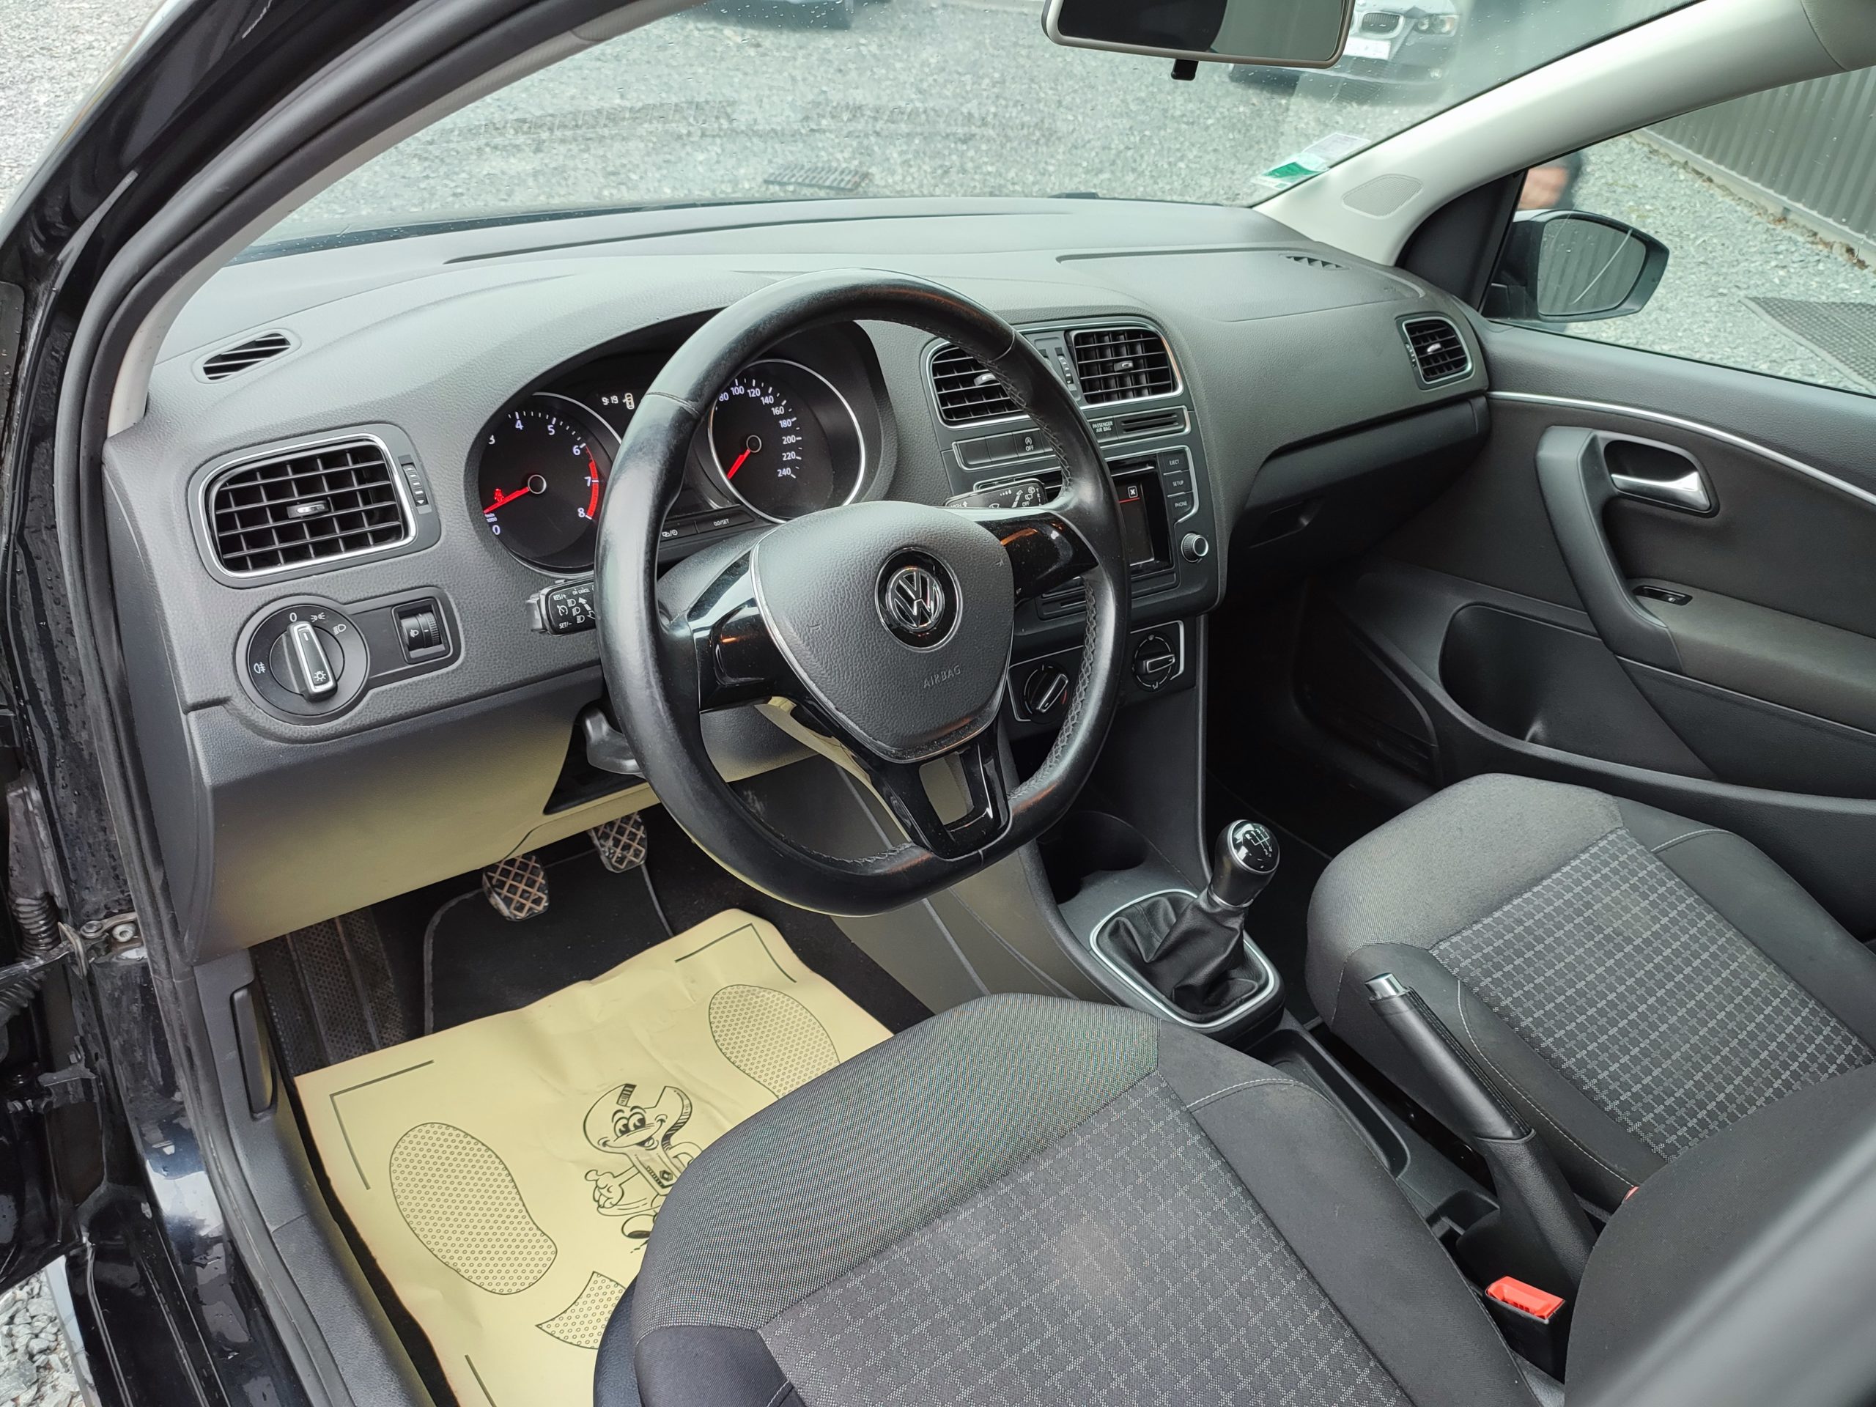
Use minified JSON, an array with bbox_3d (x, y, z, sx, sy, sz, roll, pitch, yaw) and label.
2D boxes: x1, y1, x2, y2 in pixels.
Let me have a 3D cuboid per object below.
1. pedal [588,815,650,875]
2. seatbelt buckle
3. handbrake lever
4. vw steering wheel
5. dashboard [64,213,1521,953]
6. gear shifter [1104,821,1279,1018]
[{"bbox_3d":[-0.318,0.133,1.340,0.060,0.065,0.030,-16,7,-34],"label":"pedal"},{"bbox_3d":[0.391,0.416,0.900,0.026,0.065,0.042,-16,13,-34],"label":"seatbelt buckle"},{"bbox_3d":[0.392,0.316,0.995,0.055,0.107,0.250,-16,55,-34],"label":"handbrake lever"},{"bbox_3d":[-0.034,-0.067,0.817,0.370,0.367,0.100,-16,12,-34],"label":"vw steering wheel"},{"bbox_3d":[-0.026,-0.264,1.351,1.410,0.420,0.560,-16,35,-34],"label":"dashboard"},{"bbox_3d":[0.227,0.156,1.161,0.100,0.165,0.120,-16,35,-34],"label":"gear shifter"}]

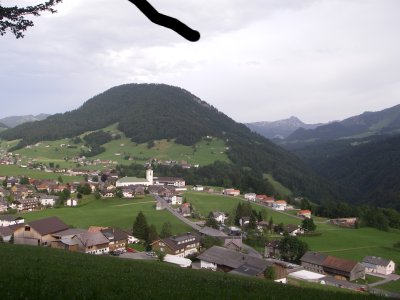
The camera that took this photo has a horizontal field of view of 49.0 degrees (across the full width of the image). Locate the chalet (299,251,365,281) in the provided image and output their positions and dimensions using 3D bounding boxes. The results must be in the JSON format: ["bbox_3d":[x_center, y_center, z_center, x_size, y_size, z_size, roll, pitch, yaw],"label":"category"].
[{"bbox_3d":[73.770,64.100,244.920,13.800,9.700,31.000,-1,1,-41],"label":"chalet"}]

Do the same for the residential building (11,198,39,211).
[{"bbox_3d":[-167.920,51.550,420.000,22.960,8.520,14.000,-1,1,-28],"label":"residential building"}]

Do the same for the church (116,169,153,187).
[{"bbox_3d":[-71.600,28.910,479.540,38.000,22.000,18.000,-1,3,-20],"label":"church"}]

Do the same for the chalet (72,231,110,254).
[{"bbox_3d":[-55.870,45.830,220.810,16.500,8.800,13.800,2,3,44],"label":"chalet"}]

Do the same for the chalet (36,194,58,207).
[{"bbox_3d":[-124.210,40.600,359.810,13.000,9.000,11.500,0,2,-3],"label":"chalet"}]

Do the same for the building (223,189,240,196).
[{"bbox_3d":[34.870,46.600,485.000,18.960,7.340,11.000,0,1,5],"label":"building"}]

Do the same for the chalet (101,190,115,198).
[{"bbox_3d":[-94.800,45.210,450.000,13.260,6.540,12.000,0,1,-12],"label":"chalet"}]

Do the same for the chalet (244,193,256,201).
[{"bbox_3d":[44.280,40.520,384.850,10.000,7.000,10.000,0,2,-5],"label":"chalet"}]

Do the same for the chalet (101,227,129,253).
[{"bbox_3d":[-45.140,46.610,225.820,13.000,8.500,12.000,-2,3,-39],"label":"chalet"}]

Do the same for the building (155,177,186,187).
[{"bbox_3d":[-34.930,35.880,505.000,31.840,9.850,13.000,0,1,7],"label":"building"}]

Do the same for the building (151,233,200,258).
[{"bbox_3d":[-13.600,54.480,254.920,15.500,9.500,22.500,1,1,36],"label":"building"}]

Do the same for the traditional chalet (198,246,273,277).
[{"bbox_3d":[15.970,47.130,186.810,19.000,8.800,28.000,-2,3,-44],"label":"traditional chalet"}]

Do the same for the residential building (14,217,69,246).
[{"bbox_3d":[-81.780,43.020,227.750,18.000,11.700,20.500,1,3,21],"label":"residential building"}]

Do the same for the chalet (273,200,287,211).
[{"bbox_3d":[76.990,53.330,425.000,10.570,7.810,10.000,0,1,25],"label":"chalet"}]

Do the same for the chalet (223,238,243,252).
[{"bbox_3d":[16.060,47.010,216.860,8.800,6.800,9.500,1,2,12],"label":"chalet"}]

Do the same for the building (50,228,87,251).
[{"bbox_3d":[-77.220,51.770,258.000,15.270,9.620,13.000,1,1,30],"label":"building"}]

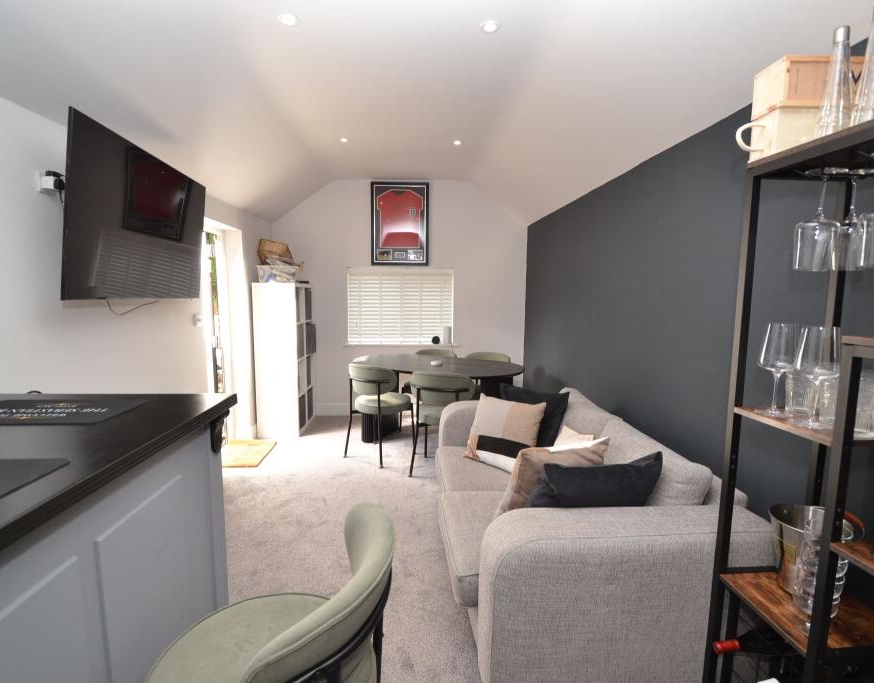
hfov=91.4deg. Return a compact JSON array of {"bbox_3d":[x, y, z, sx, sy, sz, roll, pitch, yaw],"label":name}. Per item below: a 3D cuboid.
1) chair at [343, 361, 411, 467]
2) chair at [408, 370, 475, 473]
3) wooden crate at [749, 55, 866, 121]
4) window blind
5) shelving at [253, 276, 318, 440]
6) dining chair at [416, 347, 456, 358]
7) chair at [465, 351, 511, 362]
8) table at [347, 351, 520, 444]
[{"bbox_3d":[-0.475,0.583,3.678,0.540,0.790,0.550,4,8,32],"label":"chair"},{"bbox_3d":[0.077,0.622,3.361,0.540,0.790,0.550,3,7,23],"label":"chair"},{"bbox_3d":[1.038,-0.666,1.144,0.320,0.120,0.100,0,7,-3],"label":"wooden crate"},{"bbox_3d":[-0.391,-0.387,4.712,1.171,0.849,0.070,0,7,-3],"label":"window blind"},{"bbox_3d":[-1.542,0.155,4.381,0.390,1.470,0.770,0,7,-5],"label":"shelving"},{"bbox_3d":[-0.063,0.517,4.281,0.540,0.790,0.550,4,7,29],"label":"dining chair"},{"bbox_3d":[0.466,0.537,4.124,0.540,0.790,0.550,4,7,27],"label":"chair"},{"bbox_3d":[-0.020,0.577,3.926,1.630,0.750,0.890,4,7,28],"label":"table"}]

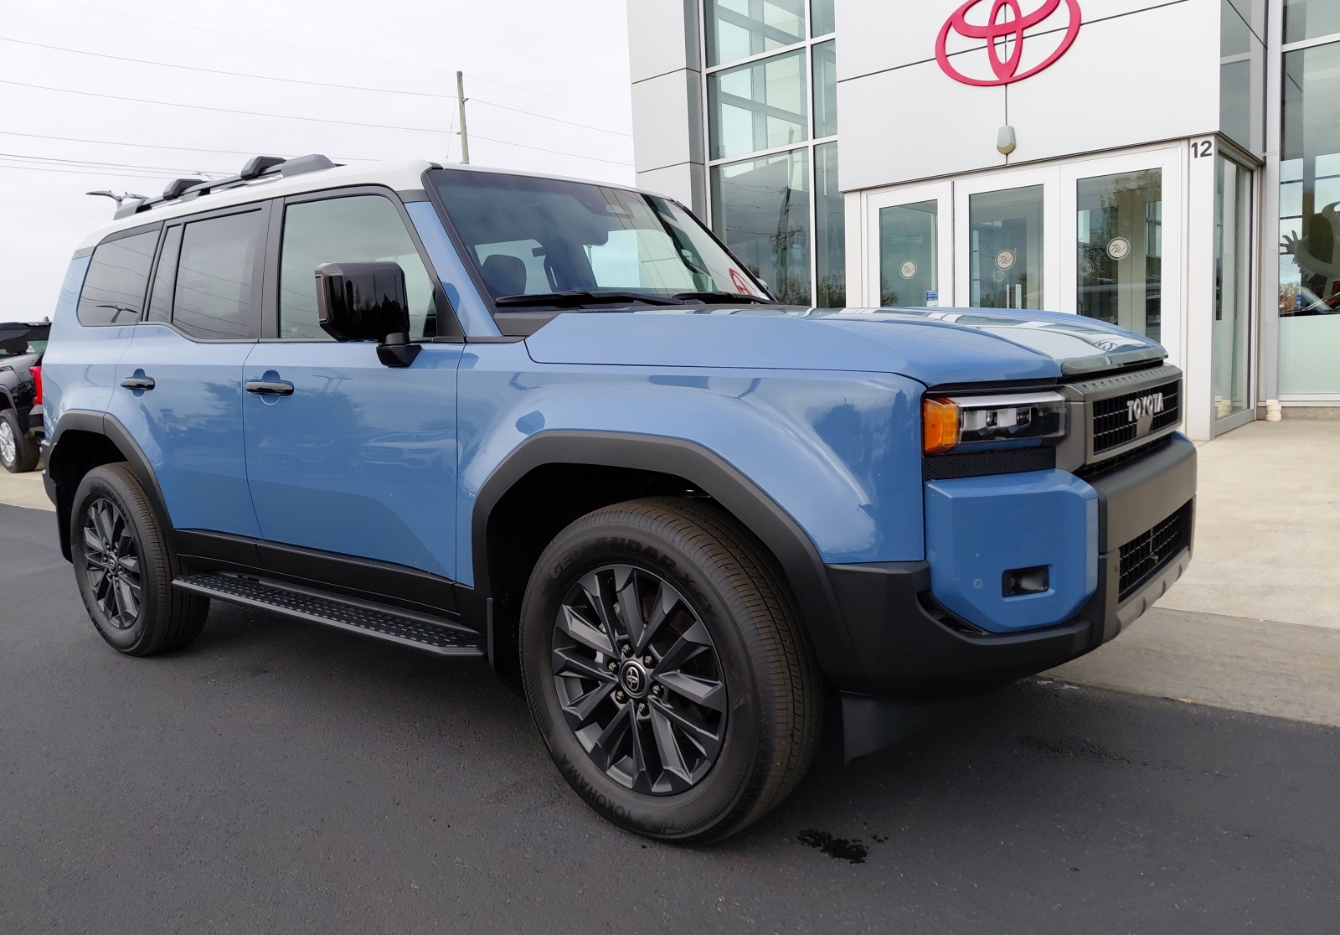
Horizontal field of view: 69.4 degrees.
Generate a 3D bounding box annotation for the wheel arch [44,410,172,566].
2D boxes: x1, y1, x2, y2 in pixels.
[{"bbox_3d":[-2.268,0.036,3.953,1.160,0.560,0.100,4,8,37],"label":"wheel arch"}]

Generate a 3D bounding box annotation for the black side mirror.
[{"bbox_3d":[-0.827,-0.416,2.654,0.195,0.262,0.260,4,8,37],"label":"black side mirror"}]

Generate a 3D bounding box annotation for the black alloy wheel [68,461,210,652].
[{"bbox_3d":[-2.268,0.381,4.138,0.820,0.815,0.265,3,7,38],"label":"black alloy wheel"}]

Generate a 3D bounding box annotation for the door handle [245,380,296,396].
[{"bbox_3d":[-1.326,-0.265,3.207,0.255,0.045,0.050,4,8,37],"label":"door handle"}]

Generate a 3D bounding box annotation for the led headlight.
[{"bbox_3d":[0.658,-0.090,1.935,0.150,0.108,0.400,4,8,37],"label":"led headlight"}]

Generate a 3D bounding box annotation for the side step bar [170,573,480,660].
[{"bbox_3d":[-1.165,0.478,3.234,1.690,0.060,0.200,4,8,37],"label":"side step bar"}]

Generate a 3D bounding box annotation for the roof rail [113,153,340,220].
[{"bbox_3d":[-1.844,-1.110,3.883,1.720,0.082,0.060,4,8,37],"label":"roof rail"}]

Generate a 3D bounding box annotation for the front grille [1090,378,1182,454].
[{"bbox_3d":[1.174,-0.136,2.450,0.060,0.135,0.950,4,8,37],"label":"front grille"}]

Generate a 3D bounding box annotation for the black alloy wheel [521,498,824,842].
[{"bbox_3d":[-0.017,0.489,2.398,0.820,0.815,0.265,3,8,39],"label":"black alloy wheel"}]

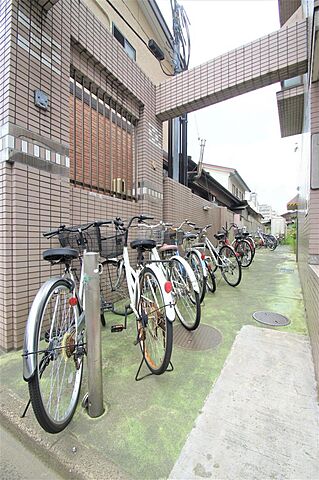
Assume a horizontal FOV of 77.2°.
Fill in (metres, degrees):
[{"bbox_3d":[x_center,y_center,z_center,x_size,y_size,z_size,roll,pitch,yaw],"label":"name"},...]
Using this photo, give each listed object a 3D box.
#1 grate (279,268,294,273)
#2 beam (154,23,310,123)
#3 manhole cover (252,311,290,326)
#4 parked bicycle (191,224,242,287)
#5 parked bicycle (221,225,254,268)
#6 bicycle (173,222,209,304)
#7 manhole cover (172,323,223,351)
[{"bbox_3d":[3.085,0.749,4.818,0.300,0.030,0.300,1,3,33],"label":"grate"},{"bbox_3d":[0.889,-2.384,2.993,2.120,0.490,0.240,-1,-1,29],"label":"beam"},{"bbox_3d":[1.204,0.864,2.162,0.370,0.030,0.370,1,3,31],"label":"manhole cover"},{"bbox_3d":[1.042,0.245,3.913,0.590,1.080,1.750,0,-1,-8],"label":"parked bicycle"},{"bbox_3d":[2.092,0.167,5.770,0.590,1.080,1.750,0,-1,-11],"label":"parked bicycle"},{"bbox_3d":[0.316,0.280,3.136,0.590,1.080,1.750,0,-1,-12],"label":"bicycle"},{"bbox_3d":[0.308,0.883,1.841,0.530,0.030,0.530,0,2,0],"label":"manhole cover"}]

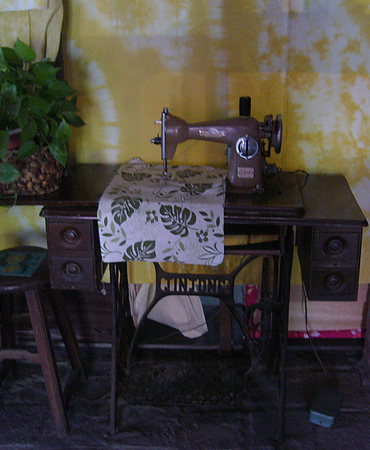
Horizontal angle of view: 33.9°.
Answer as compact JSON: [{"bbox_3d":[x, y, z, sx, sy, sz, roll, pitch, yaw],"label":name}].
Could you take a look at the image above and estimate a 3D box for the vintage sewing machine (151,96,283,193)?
[{"bbox_3d":[0.093,-0.255,1.806,0.387,0.270,0.190,2,22,5],"label":"vintage sewing machine"}]

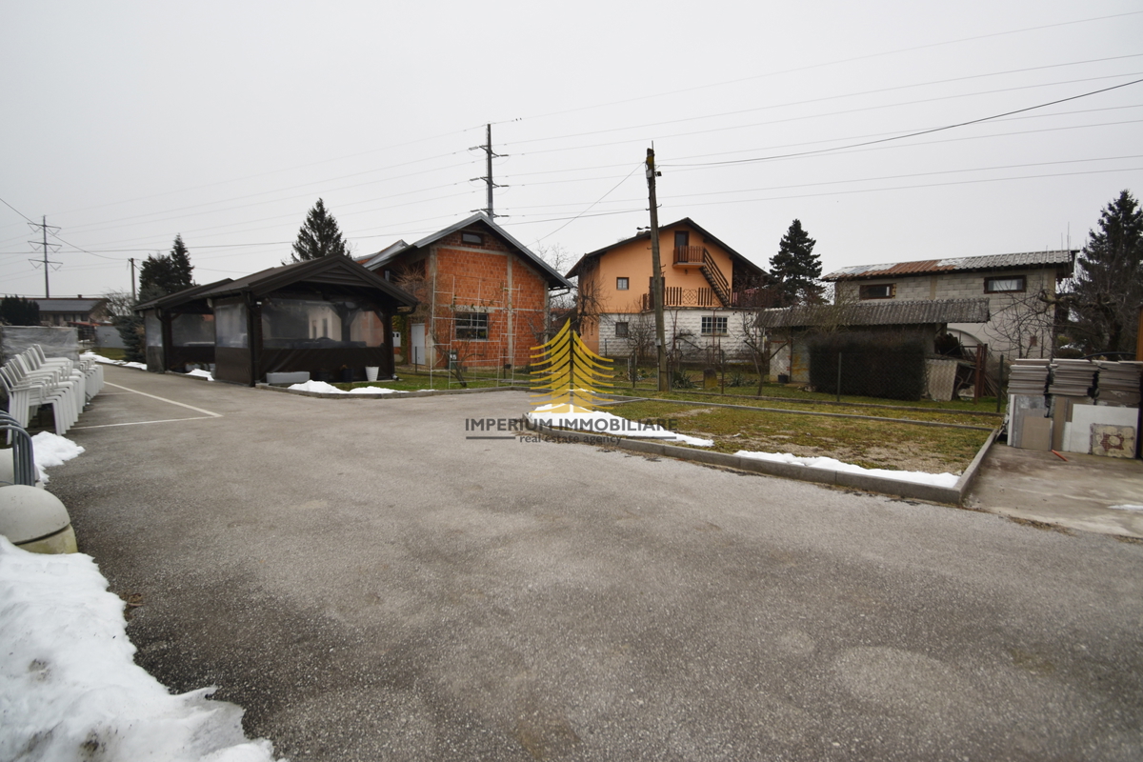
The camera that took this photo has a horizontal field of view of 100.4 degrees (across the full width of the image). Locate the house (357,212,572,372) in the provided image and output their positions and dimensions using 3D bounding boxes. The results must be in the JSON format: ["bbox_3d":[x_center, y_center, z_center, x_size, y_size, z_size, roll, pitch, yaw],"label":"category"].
[{"bbox_3d":[-7.062,-4.818,29.285,8.850,7.909,11.218,-3,5,-39],"label":"house"}]

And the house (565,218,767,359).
[{"bbox_3d":[6.021,-5.900,34.751,11.637,9.240,10.906,0,4,-8],"label":"house"}]

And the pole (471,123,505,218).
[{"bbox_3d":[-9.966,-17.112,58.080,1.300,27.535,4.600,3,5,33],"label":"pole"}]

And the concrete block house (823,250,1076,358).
[{"bbox_3d":[15.597,-2.840,20.529,7.710,4.950,6.000,4,6,36],"label":"concrete block house"}]

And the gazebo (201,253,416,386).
[{"bbox_3d":[-8.968,-2.026,16.182,5.119,3.968,5.056,4,6,38],"label":"gazebo"}]

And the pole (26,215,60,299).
[{"bbox_3d":[-110.688,-20.912,101.085,1.000,27.662,5.000,2,5,21],"label":"pole"}]

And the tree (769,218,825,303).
[{"bbox_3d":[15.119,-6.052,32.372,4.100,9.493,4.100,2,5,25],"label":"tree"}]

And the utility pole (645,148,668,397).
[{"bbox_3d":[2.209,-2.823,12.356,0.400,6.233,0.350,-3,5,14],"label":"utility pole"}]

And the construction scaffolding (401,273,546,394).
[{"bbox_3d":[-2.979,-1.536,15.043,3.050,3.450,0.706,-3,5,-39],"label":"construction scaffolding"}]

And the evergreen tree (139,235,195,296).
[{"bbox_3d":[-27.834,-5.754,33.339,3.400,8.648,3.400,-4,6,-39],"label":"evergreen tree"}]

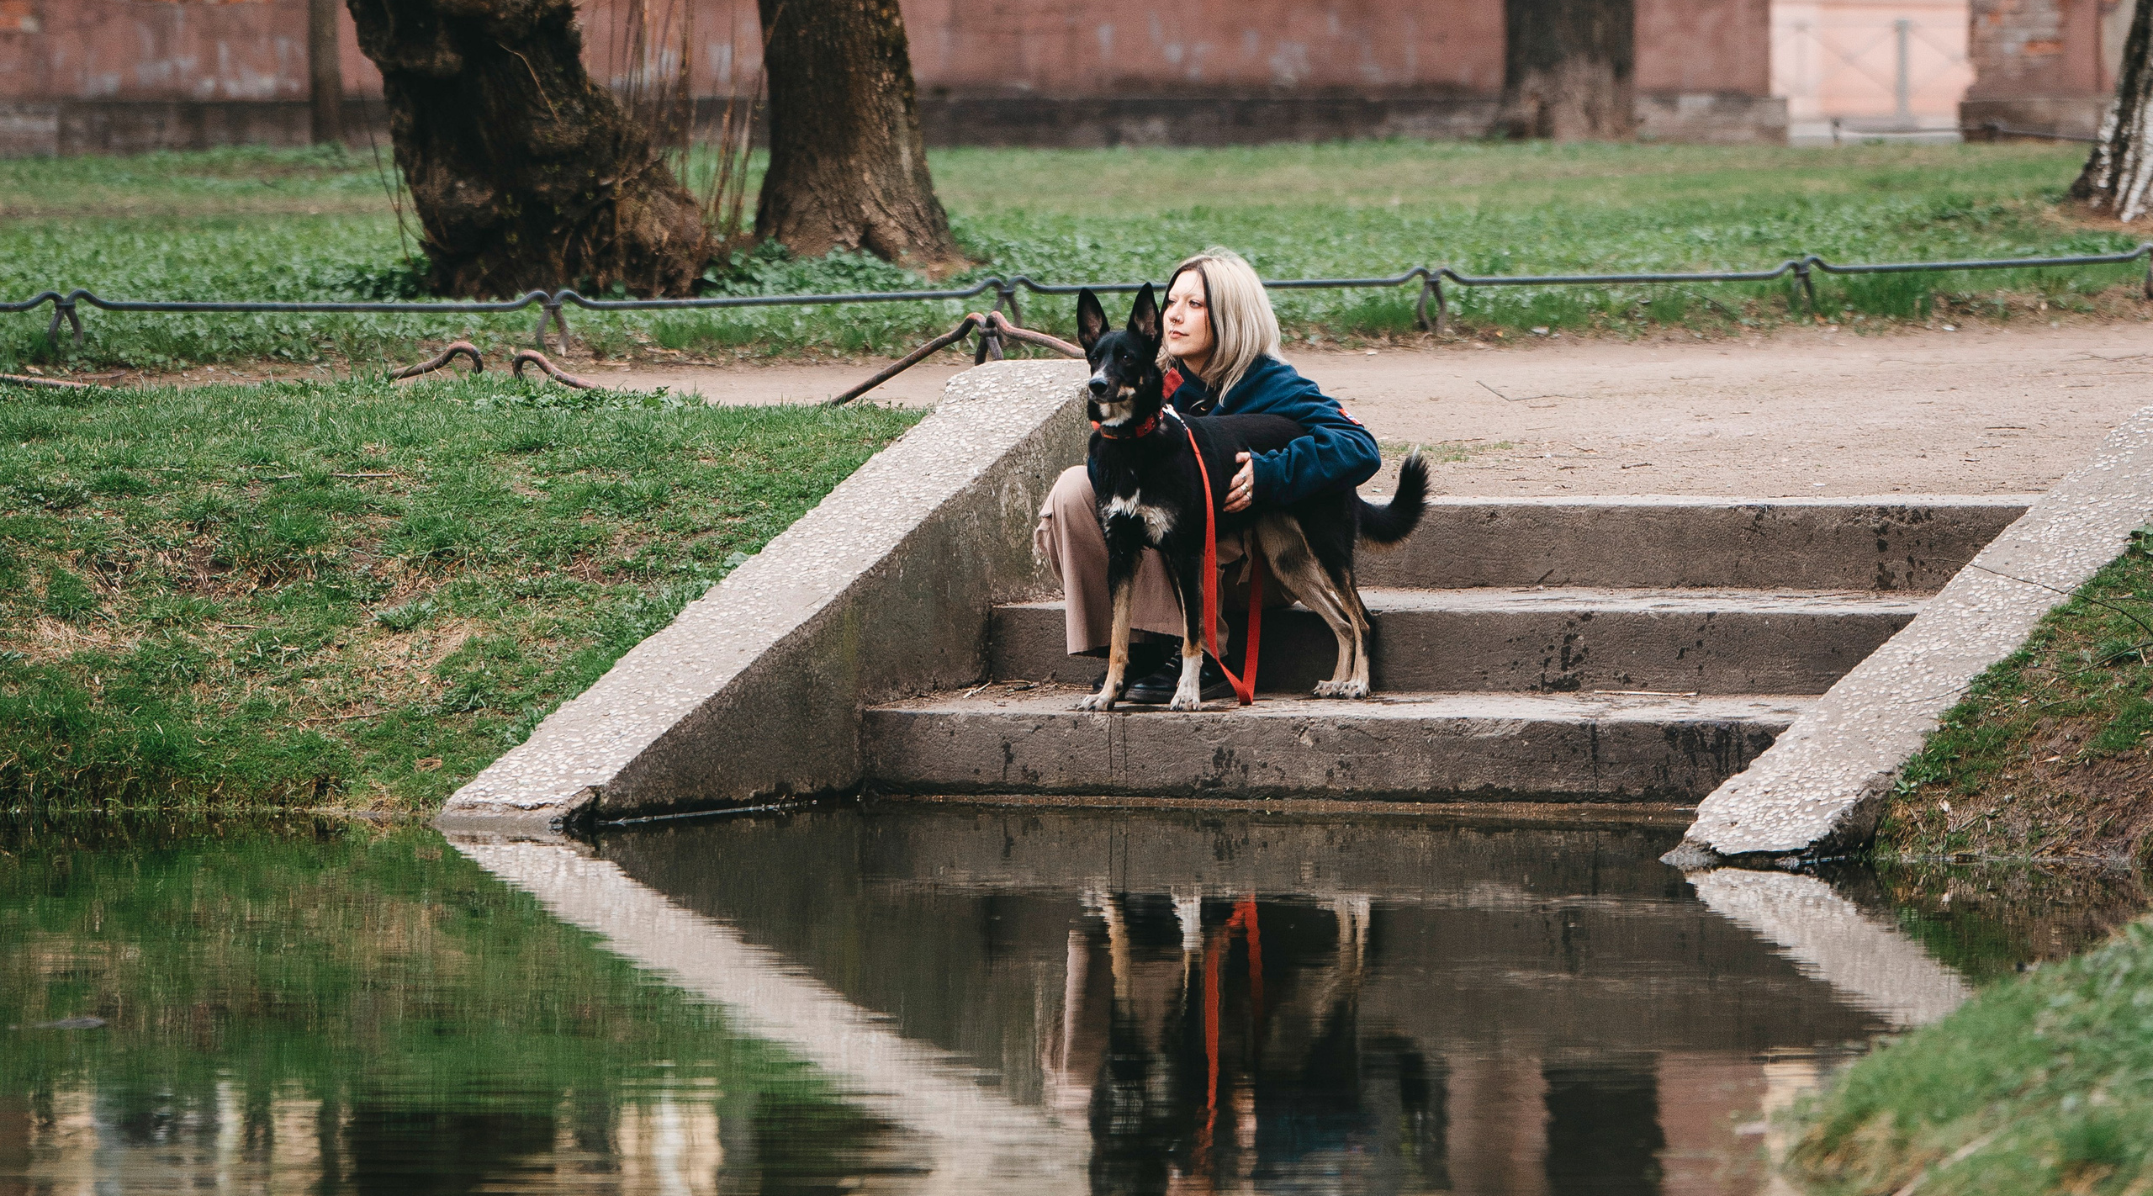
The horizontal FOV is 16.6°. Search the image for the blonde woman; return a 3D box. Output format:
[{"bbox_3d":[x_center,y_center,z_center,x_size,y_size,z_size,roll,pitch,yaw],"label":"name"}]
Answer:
[{"bbox_3d":[0.285,-0.262,15.420,0.620,0.940,0.500,-3,5,-37],"label":"blonde woman"}]

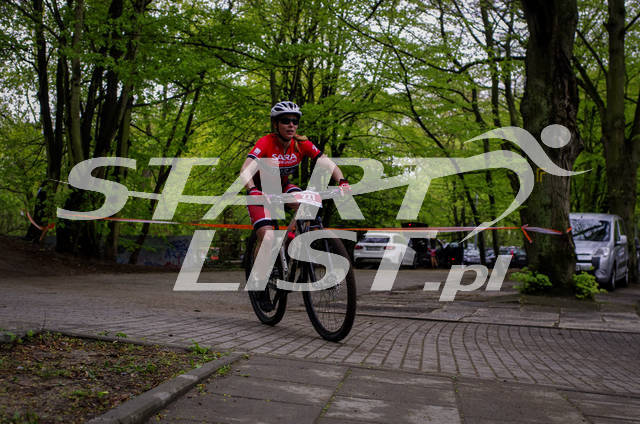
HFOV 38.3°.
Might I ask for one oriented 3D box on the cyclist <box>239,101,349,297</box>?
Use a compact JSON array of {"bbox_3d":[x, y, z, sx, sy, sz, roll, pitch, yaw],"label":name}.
[{"bbox_3d":[-0.253,-0.023,6.468,0.730,1.470,0.930,-5,1,-25],"label":"cyclist"}]

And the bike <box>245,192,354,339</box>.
[{"bbox_3d":[-0.201,0.349,6.442,0.690,1.020,1.815,-5,1,-25],"label":"bike"}]

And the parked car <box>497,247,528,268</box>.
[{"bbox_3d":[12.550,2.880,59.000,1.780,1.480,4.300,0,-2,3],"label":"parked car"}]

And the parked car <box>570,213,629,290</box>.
[{"bbox_3d":[6.480,0.930,22.650,1.820,1.800,4.380,-1,-2,25],"label":"parked car"}]

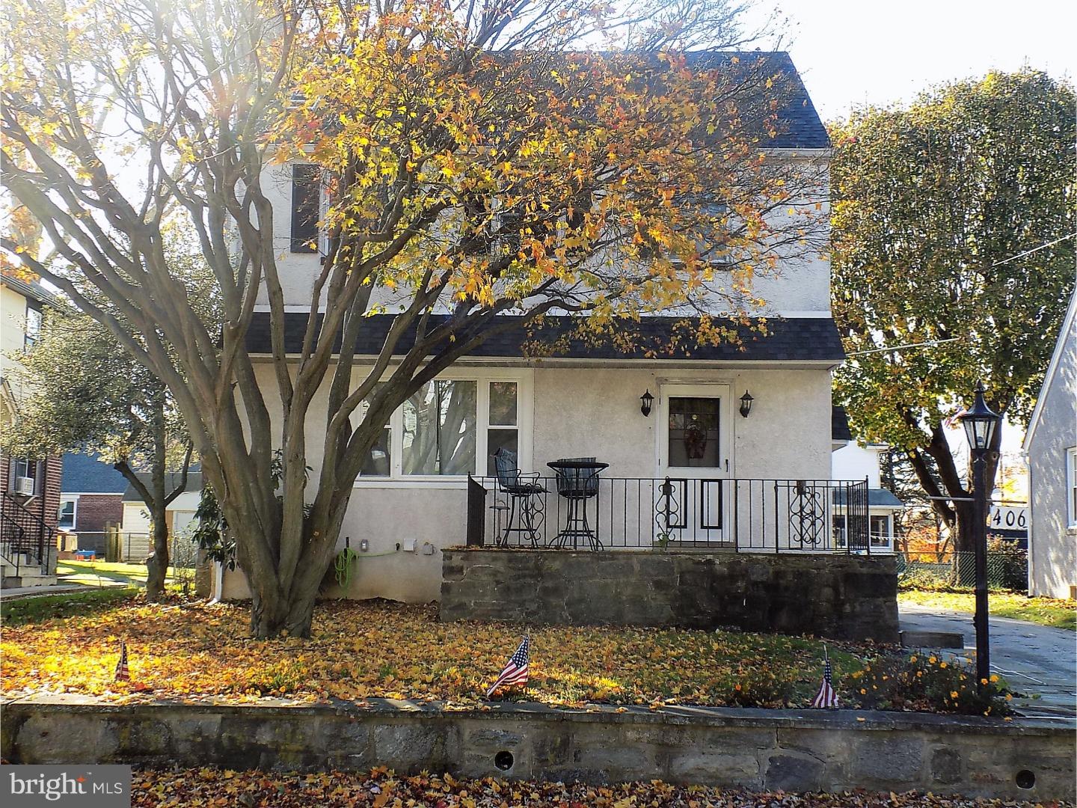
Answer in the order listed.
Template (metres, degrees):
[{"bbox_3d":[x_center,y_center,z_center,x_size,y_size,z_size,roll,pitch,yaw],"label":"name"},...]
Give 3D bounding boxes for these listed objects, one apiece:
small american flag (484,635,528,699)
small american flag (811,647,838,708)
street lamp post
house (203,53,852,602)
[{"bbox_3d":[-0.179,1.523,7.436,0.255,0.367,0.120,1,-6,1],"label":"small american flag"},{"bbox_3d":[1.651,1.574,7.344,0.152,0.348,0.110,1,-6,1],"label":"small american flag"},{"bbox_3d":[2.724,0.842,7.853,0.237,1.958,0.237,1,-6,1],"label":"street lamp post"},{"bbox_3d":[-0.042,-1.320,20.284,8.280,8.600,7.400,1,-6,1],"label":"house"}]

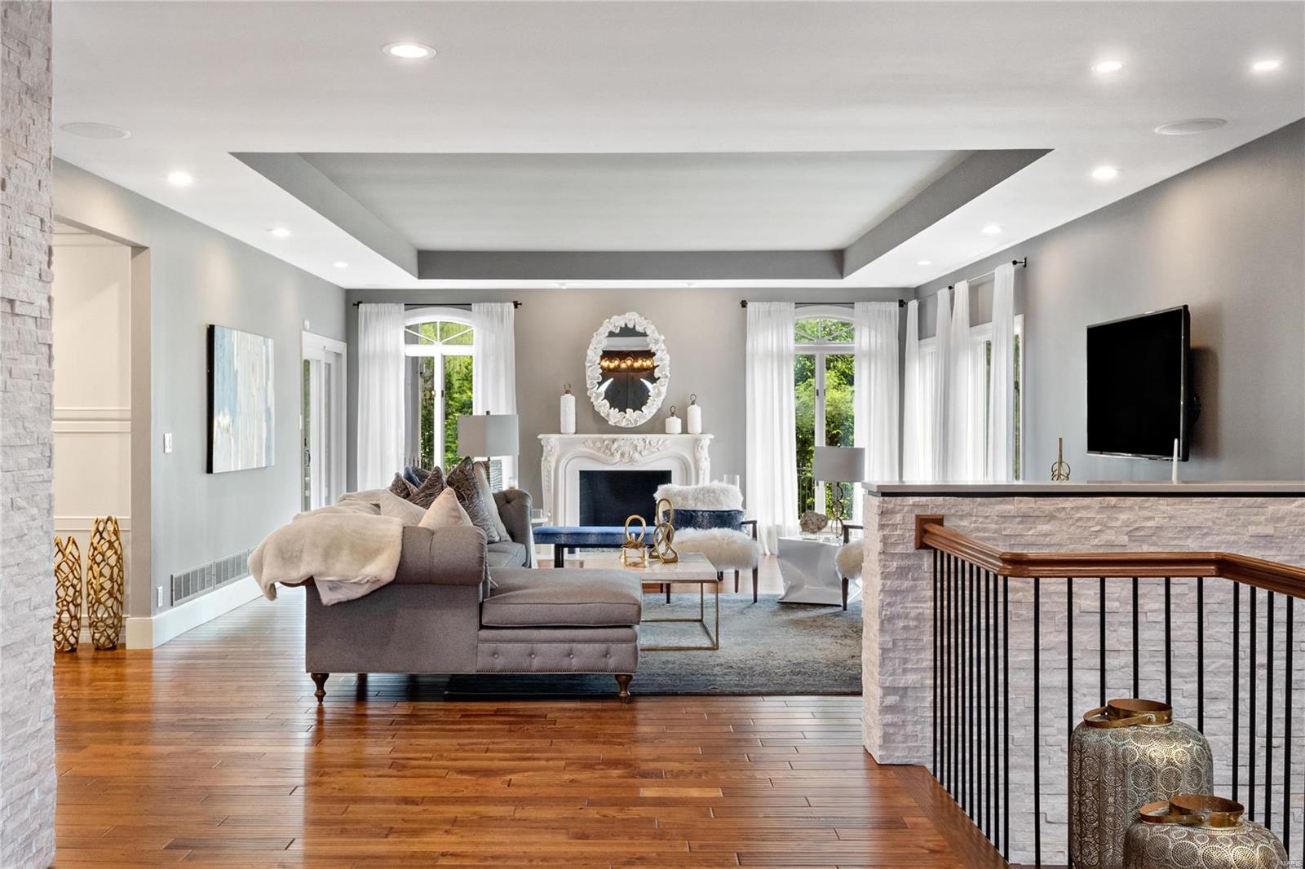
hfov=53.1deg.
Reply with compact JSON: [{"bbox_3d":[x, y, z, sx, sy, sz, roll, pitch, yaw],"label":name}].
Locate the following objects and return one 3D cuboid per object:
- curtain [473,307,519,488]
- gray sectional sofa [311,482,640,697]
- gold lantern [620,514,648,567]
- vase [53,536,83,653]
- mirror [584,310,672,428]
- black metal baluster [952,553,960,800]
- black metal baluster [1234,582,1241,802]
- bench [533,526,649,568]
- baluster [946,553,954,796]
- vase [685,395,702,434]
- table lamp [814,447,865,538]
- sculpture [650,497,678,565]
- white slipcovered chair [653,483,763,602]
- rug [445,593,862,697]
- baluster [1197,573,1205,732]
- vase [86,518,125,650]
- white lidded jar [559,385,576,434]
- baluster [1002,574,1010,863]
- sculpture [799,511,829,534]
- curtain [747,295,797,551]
[{"bbox_3d":[-1.586,-0.054,13.117,0.480,2.550,0.120,0,1,-1],"label":"curtain"},{"bbox_3d":[-0.961,0.860,8.053,1.740,0.860,3.500,0,1,-1],"label":"gray sectional sofa"},{"bbox_3d":[-0.117,0.677,8.330,0.180,0.325,0.140,0,1,-1],"label":"gold lantern"},{"bbox_3d":[-3.442,0.921,7.660,0.200,0.685,0.200,0,1,-1],"label":"vase"},{"bbox_3d":[-0.242,-0.633,12.762,0.822,1.127,0.101,0,1,-1],"label":"mirror"},{"bbox_3d":[1.103,0.889,4.739,0.013,0.893,0.013,0,1,-1],"label":"black metal baluster"},{"bbox_3d":[1.796,0.899,4.020,0.013,0.893,0.013,0,1,-1],"label":"black metal baluster"},{"bbox_3d":[-0.111,0.988,10.911,1.699,0.435,0.485,0,1,-1],"label":"bench"},{"bbox_3d":[1.083,0.874,4.760,0.014,0.890,0.014,0,1,-1],"label":"baluster"},{"bbox_3d":[0.406,-0.192,12.590,0.142,0.389,0.142,0,1,-1],"label":"vase"},{"bbox_3d":[1.395,0.430,9.750,0.385,0.695,0.385,0,1,-1],"label":"table lamp"},{"bbox_3d":[0.070,0.605,8.151,0.172,0.399,0.192,0,1,-1],"label":"sculpture"},{"bbox_3d":[0.411,0.803,9.830,0.720,0.860,0.750,0,1,-7],"label":"white slipcovered chair"},{"bbox_3d":[0.406,1.277,8.440,2.960,0.015,3.800,0,1,-1],"label":"rug"},{"bbox_3d":[1.734,0.897,4.134,0.013,0.893,0.013,0,1,-1],"label":"baluster"},{"bbox_3d":[-3.237,0.871,7.720,0.225,0.785,0.225,0,1,-1],"label":"vase"},{"bbox_3d":[-0.812,-0.246,12.590,0.144,0.490,0.144,0,1,0],"label":"white lidded jar"},{"bbox_3d":[1.112,0.897,4.101,0.013,0.893,0.013,0,1,-1],"label":"baluster"},{"bbox_3d":[1.199,0.651,9.657,0.212,0.177,0.172,0,1,-1],"label":"sculpture"},{"bbox_3d":[1.182,-0.062,12.930,0.510,2.490,0.120,0,1,-1],"label":"curtain"}]

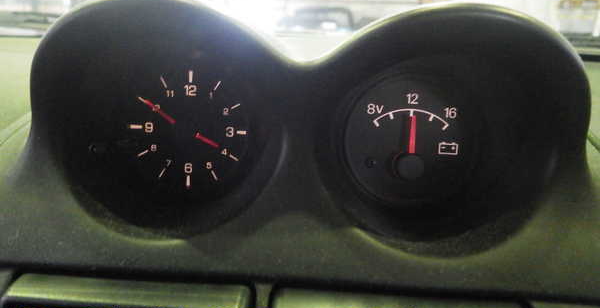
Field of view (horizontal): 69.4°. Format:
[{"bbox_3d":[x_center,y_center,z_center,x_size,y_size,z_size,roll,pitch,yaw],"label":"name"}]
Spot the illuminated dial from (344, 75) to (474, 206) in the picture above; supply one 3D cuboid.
[{"bbox_3d":[0.053,-0.006,0.205,0.067,0.067,0.016,3,9,1],"label":"illuminated dial"}]

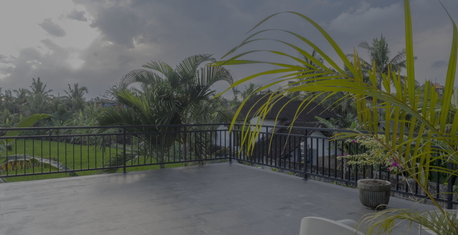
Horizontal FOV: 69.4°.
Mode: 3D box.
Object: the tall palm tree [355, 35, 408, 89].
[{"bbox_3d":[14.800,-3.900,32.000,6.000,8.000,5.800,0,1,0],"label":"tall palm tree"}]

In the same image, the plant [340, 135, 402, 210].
[{"bbox_3d":[1.790,0.680,4.150,0.780,0.920,0.720,0,1,0],"label":"plant"}]

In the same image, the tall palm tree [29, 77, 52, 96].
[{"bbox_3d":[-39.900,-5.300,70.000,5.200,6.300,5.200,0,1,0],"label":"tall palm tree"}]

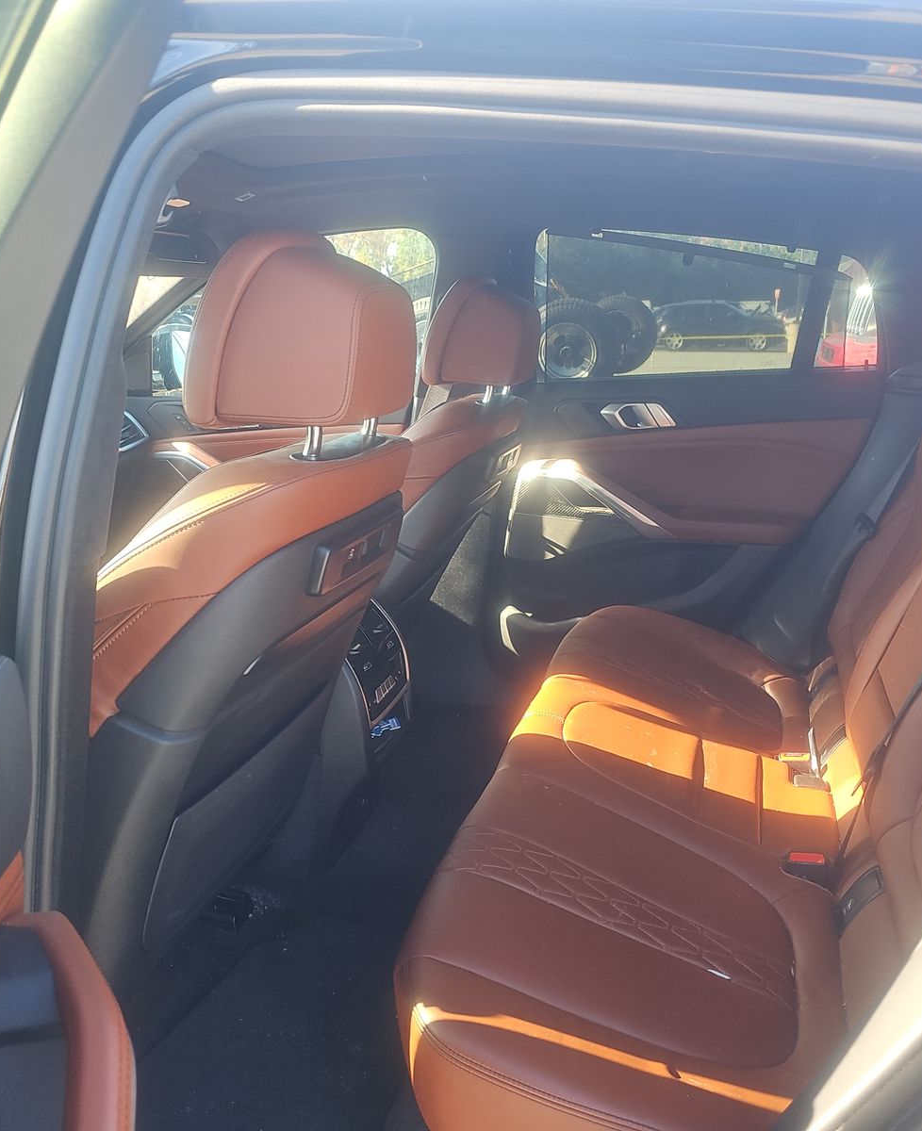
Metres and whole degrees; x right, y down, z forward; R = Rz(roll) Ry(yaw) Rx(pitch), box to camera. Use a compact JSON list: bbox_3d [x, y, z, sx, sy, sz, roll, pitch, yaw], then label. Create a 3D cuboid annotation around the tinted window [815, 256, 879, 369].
[{"bbox_3d":[0.767,-0.495,1.978,0.140,0.230,0.040,3,13,14],"label":"tinted window"}]

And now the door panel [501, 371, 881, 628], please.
[{"bbox_3d":[0.456,-0.113,2.122,0.780,0.580,0.130,3,13,14],"label":"door panel"}]

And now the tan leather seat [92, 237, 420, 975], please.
[{"bbox_3d":[-0.504,0.103,1.258,0.830,0.980,0.540,3,13,14],"label":"tan leather seat"}]

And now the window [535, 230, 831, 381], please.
[{"bbox_3d":[0.433,-0.529,2.058,0.580,0.310,0.050,3,13,14],"label":"window"}]

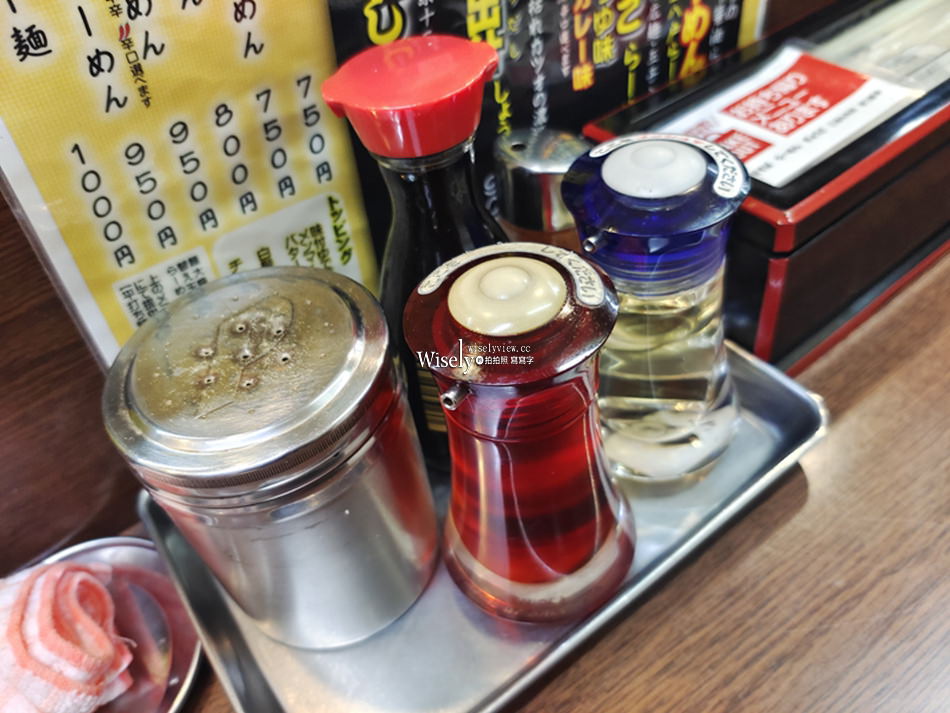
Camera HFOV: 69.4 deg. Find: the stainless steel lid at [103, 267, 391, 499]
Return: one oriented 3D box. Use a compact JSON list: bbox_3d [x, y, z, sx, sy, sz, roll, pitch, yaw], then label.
[{"bbox_3d":[-0.052,0.004,0.164,0.067,0.013,0.067,-5,46,5],"label":"stainless steel lid"}]

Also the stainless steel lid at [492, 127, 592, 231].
[{"bbox_3d":[0.025,-0.066,0.253,0.035,0.024,0.035,-5,46,5],"label":"stainless steel lid"}]

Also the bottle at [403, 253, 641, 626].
[{"bbox_3d":[0.014,0.022,0.193,0.064,0.110,0.064,-5,46,5],"label":"bottle"}]

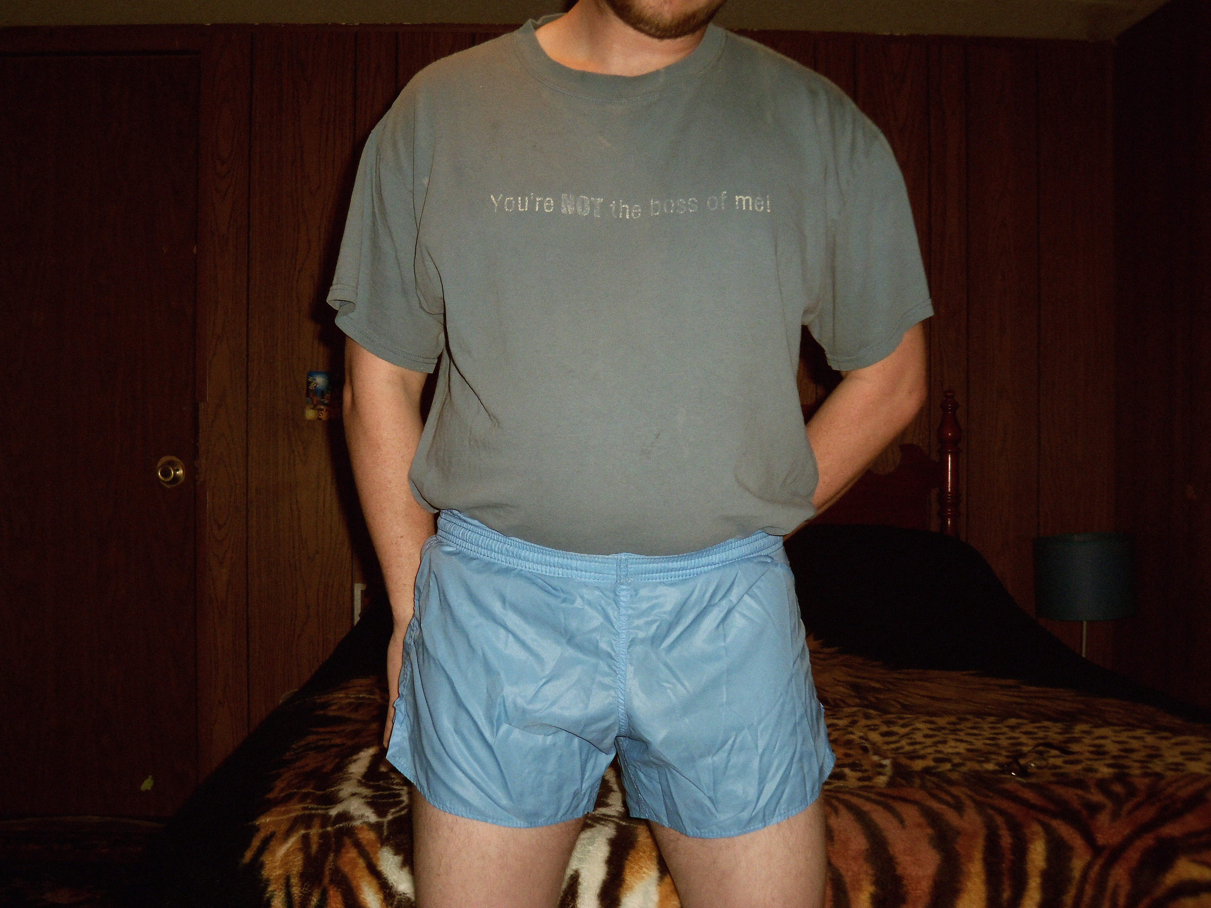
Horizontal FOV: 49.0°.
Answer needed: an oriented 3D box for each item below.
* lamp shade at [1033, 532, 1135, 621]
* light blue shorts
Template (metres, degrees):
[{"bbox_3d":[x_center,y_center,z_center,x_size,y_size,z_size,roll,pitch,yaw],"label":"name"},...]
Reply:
[{"bbox_3d":[1.152,0.293,3.200,0.235,0.195,0.235,0,0,0],"label":"lamp shade"},{"bbox_3d":[0.006,0.228,1.420,0.480,0.335,0.280,0,0,-2],"label":"light blue shorts"}]

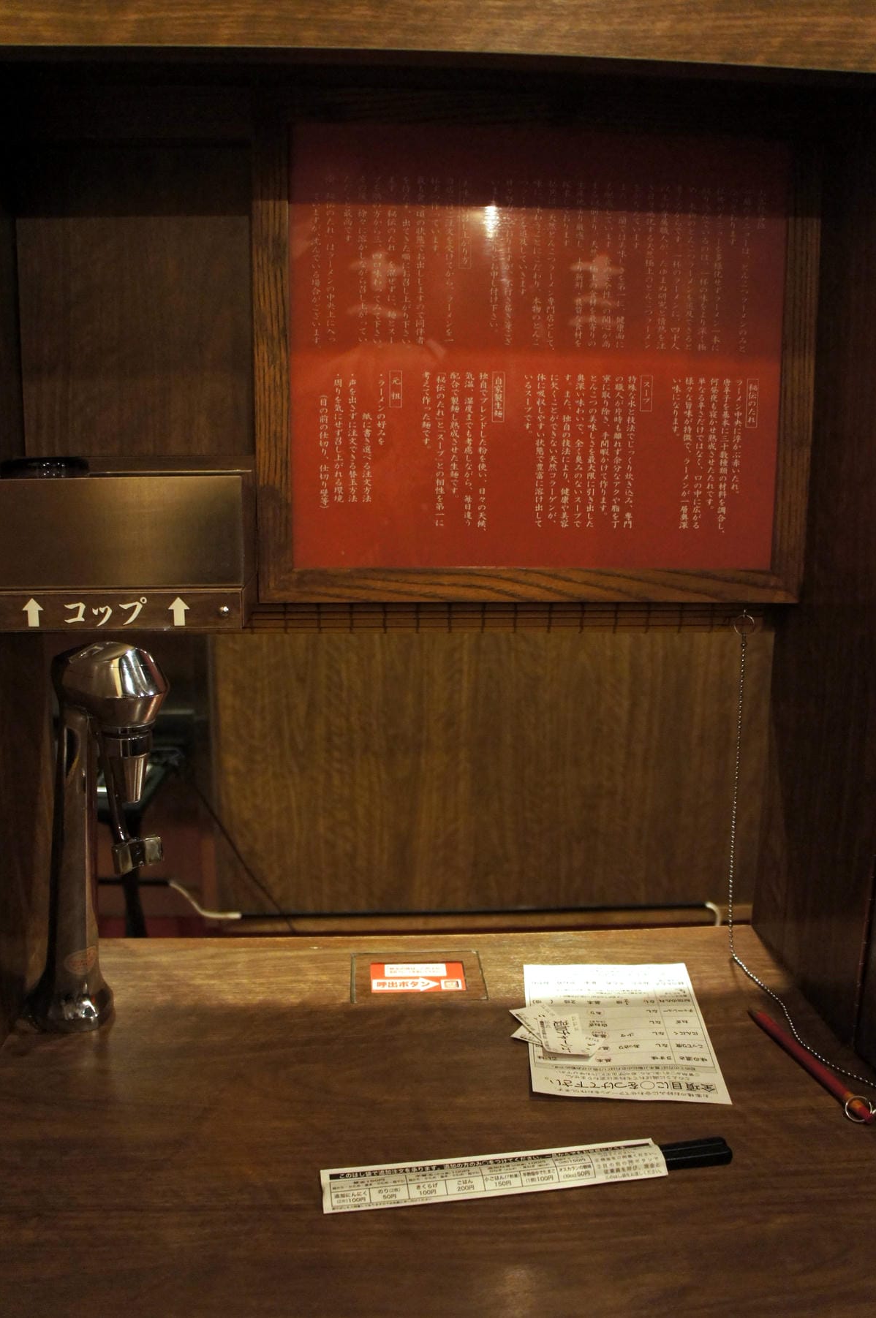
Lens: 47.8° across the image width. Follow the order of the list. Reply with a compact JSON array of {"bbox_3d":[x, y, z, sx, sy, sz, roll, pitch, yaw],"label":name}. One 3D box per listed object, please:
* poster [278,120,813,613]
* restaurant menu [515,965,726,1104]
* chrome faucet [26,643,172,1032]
[{"bbox_3d":[0.074,-0.222,0.733,0.414,0.359,0.025,0,9,-3],"label":"poster"},{"bbox_3d":[0.128,0.257,0.698,0.127,0.006,0.181,1,9,4],"label":"restaurant menu"},{"bbox_3d":[-0.237,0.124,0.665,0.115,0.275,0.059,7,11,34],"label":"chrome faucet"}]

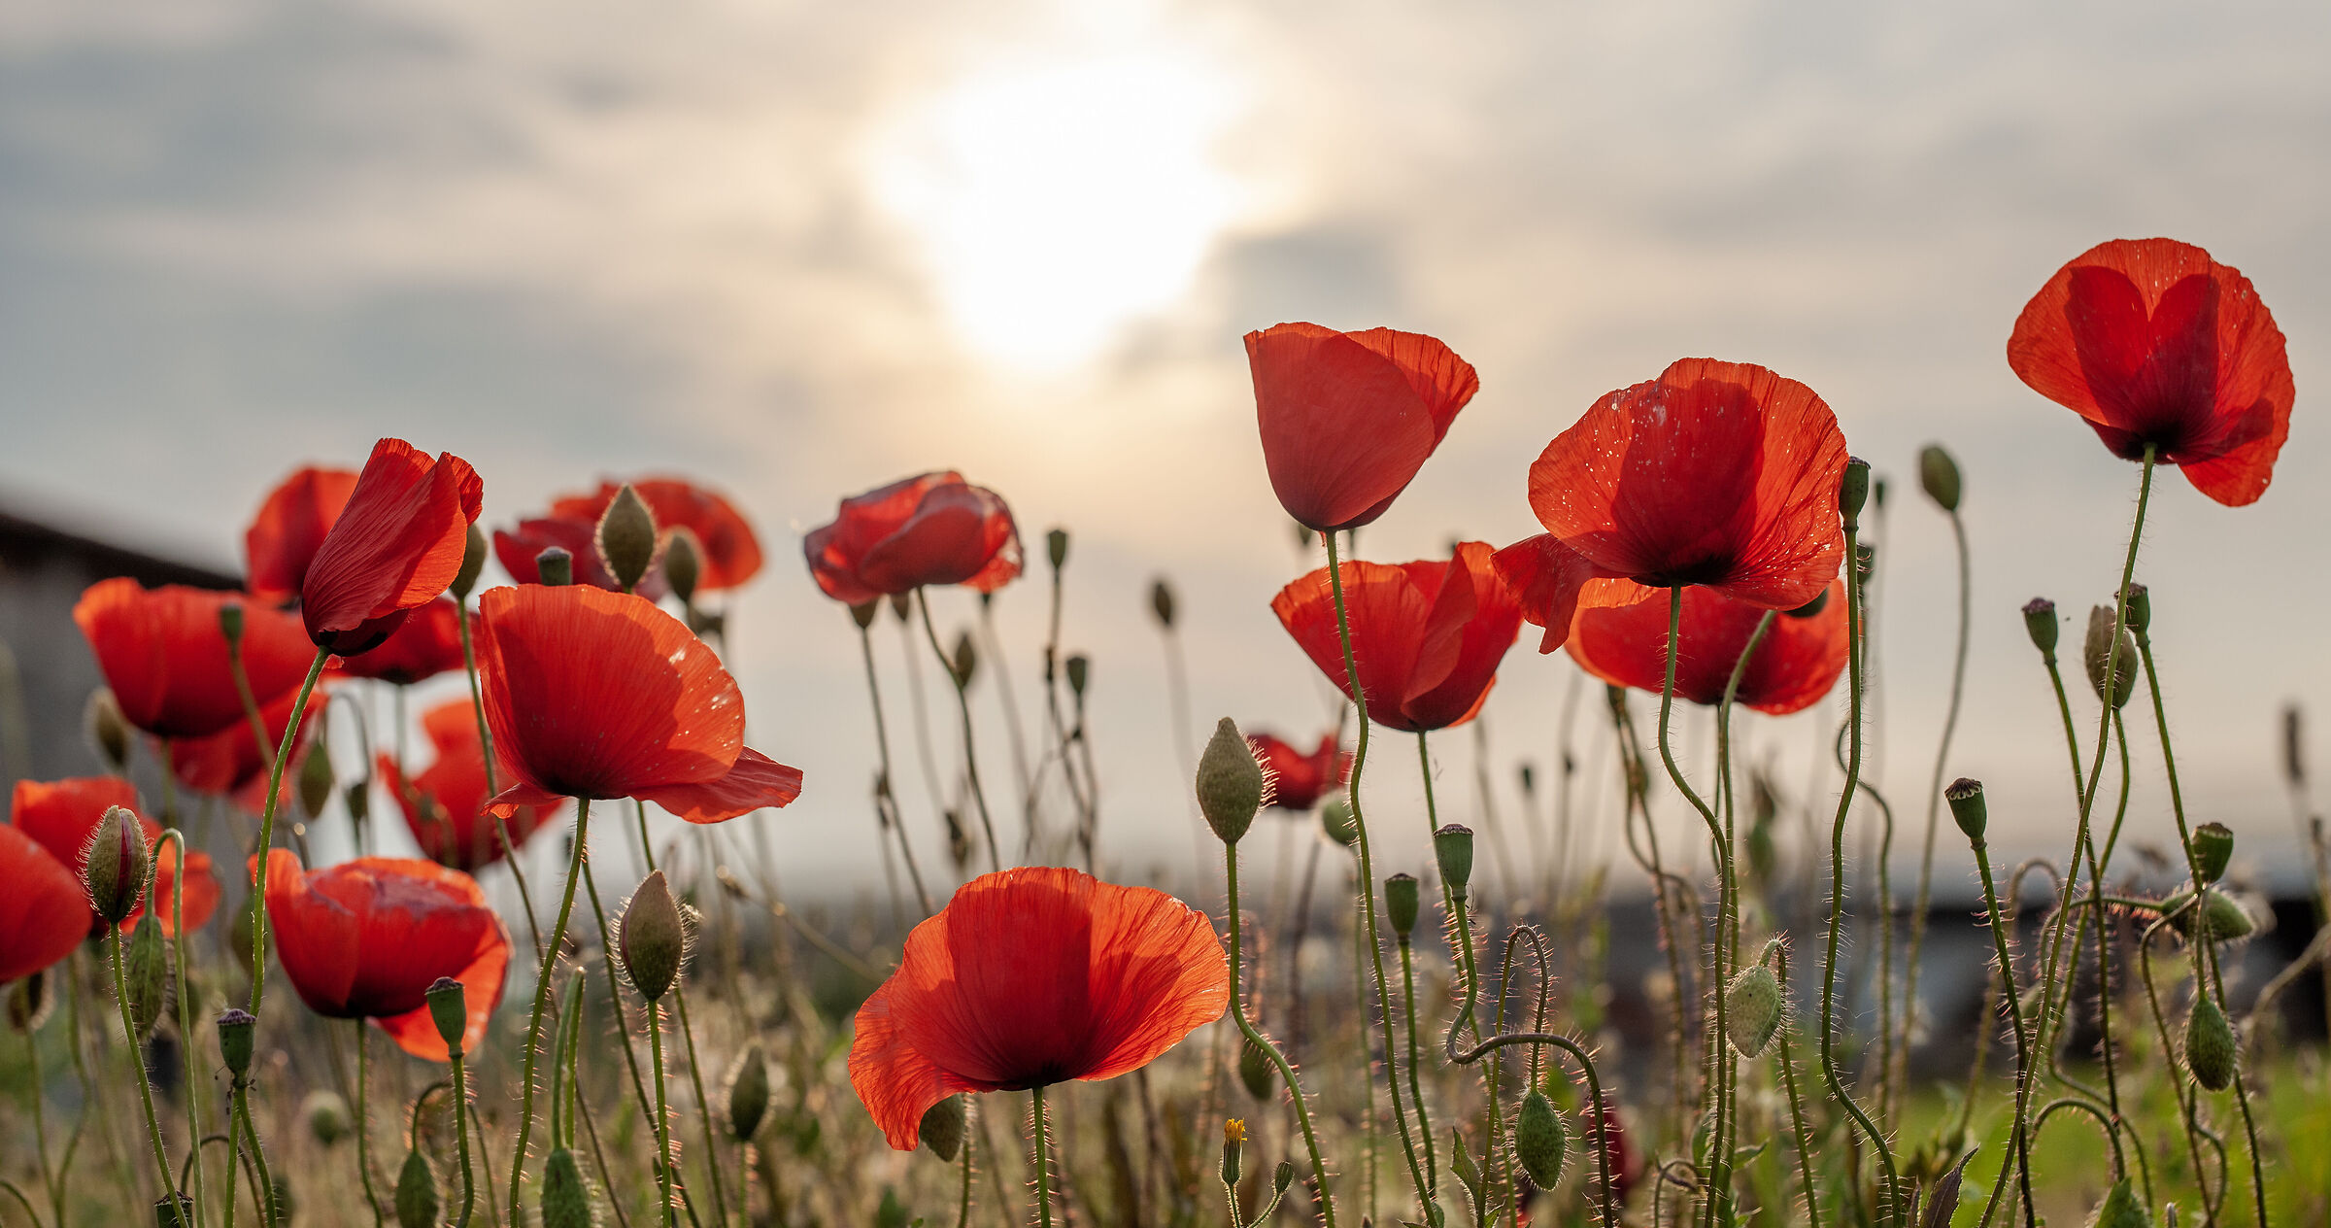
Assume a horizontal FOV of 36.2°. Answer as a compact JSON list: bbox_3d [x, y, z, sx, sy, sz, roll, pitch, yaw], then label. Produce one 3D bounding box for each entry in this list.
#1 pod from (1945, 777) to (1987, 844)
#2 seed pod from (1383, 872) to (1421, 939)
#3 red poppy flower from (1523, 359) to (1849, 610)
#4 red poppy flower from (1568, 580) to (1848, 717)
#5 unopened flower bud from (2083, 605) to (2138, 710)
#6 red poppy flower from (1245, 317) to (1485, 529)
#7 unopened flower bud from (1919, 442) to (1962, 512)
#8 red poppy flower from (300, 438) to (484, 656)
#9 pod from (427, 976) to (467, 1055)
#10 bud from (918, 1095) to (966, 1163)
[{"bbox_3d":[0.146,0.036,0.650,0.007,0.013,0.007,-11,-6,0],"label":"pod"},{"bbox_3d":[0.049,0.061,0.740,0.007,0.014,0.007,-1,-5,0],"label":"seed pod"},{"bbox_3d":[0.113,-0.028,0.770,0.070,0.054,0.063,0,-5,8],"label":"red poppy flower"},{"bbox_3d":[0.136,0.006,0.900,0.071,0.042,0.066,0,-5,0],"label":"red poppy flower"},{"bbox_3d":[0.207,0.010,0.780,0.010,0.023,0.010,-13,-3,0],"label":"unopened flower bud"},{"bbox_3d":[0.043,-0.041,0.780,0.049,0.045,0.047,9,-3,0],"label":"red poppy flower"},{"bbox_3d":[0.176,-0.030,0.806,0.008,0.016,0.008,-16,-6,0],"label":"unopened flower bud"},{"bbox_3d":[-0.142,-0.012,0.656,0.025,0.041,0.034,26,-5,0],"label":"red poppy flower"},{"bbox_3d":[-0.143,0.080,0.710,0.008,0.015,0.008,-8,-3,0],"label":"pod"},{"bbox_3d":[-0.044,0.101,0.702,0.010,0.016,0.010,-6,-6,0],"label":"bud"}]

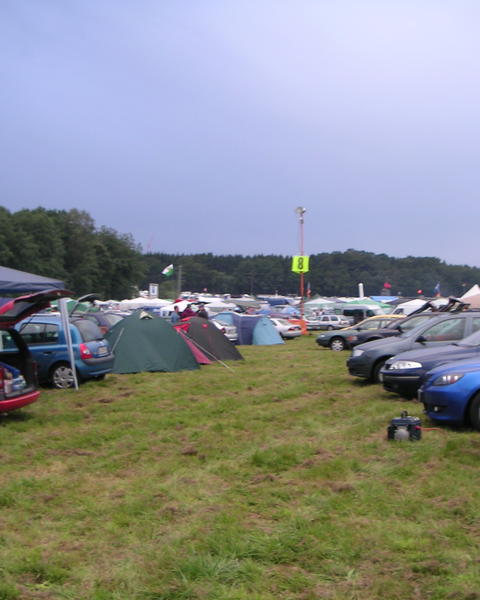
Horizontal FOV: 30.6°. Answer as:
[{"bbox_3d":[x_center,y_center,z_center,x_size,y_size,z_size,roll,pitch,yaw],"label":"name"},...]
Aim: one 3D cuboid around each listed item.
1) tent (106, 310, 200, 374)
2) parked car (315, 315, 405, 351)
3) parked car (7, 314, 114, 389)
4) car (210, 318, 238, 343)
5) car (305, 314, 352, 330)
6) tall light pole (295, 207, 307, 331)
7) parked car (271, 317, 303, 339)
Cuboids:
[{"bbox_3d":[-2.460,1.030,22.400,2.700,1.520,2.400,0,-1,-5],"label":"tent"},{"bbox_3d":[5.200,1.240,33.850,4.400,1.410,1.700,-1,-1,0],"label":"parked car"},{"bbox_3d":[-4.460,1.050,17.680,3.770,1.420,1.640,-1,-1,12],"label":"parked car"},{"bbox_3d":[-2.340,1.460,43.400,4.300,1.410,1.700,-1,-1,29],"label":"car"},{"bbox_3d":[7.950,2.020,79.000,4.300,1.430,1.700,-1,-1,40],"label":"car"},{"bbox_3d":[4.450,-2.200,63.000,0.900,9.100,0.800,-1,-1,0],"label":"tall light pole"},{"bbox_3d":[1.620,1.760,55.000,4.400,1.410,1.700,-1,-1,37],"label":"parked car"}]

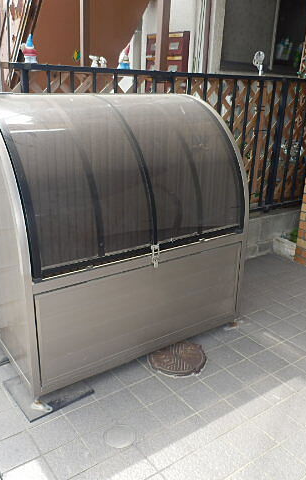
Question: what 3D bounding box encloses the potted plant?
[{"bbox_3d":[1.151,-0.007,3.546,0.300,0.230,0.220,-12,23,-33],"label":"potted plant"}]

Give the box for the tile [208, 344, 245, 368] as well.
[{"bbox_3d":[0.356,0.580,2.189,0.147,0.012,0.147,-12,24,-34],"label":"tile"}]

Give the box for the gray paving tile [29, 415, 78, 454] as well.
[{"bbox_3d":[-0.378,0.741,1.688,0.147,0.012,0.147,-12,24,-34],"label":"gray paving tile"}]

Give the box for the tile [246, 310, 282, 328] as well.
[{"bbox_3d":[0.642,0.461,2.554,0.146,0.016,0.146,-13,23,-33],"label":"tile"}]

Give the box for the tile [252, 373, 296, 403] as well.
[{"bbox_3d":[0.529,0.668,1.969,0.147,0.020,0.147,-12,23,-33],"label":"tile"}]

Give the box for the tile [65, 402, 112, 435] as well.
[{"bbox_3d":[-0.257,0.720,1.788,0.147,0.020,0.147,-12,23,-33],"label":"tile"}]

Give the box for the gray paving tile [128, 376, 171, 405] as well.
[{"bbox_3d":[-0.012,0.666,1.952,0.147,0.020,0.147,-12,23,-33],"label":"gray paving tile"}]

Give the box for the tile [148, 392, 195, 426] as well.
[{"bbox_3d":[0.075,0.707,1.837,0.145,0.015,0.145,-13,24,-33],"label":"tile"}]

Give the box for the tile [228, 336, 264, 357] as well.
[{"bbox_3d":[0.475,0.552,2.273,0.147,0.012,0.147,-12,24,-34],"label":"tile"}]

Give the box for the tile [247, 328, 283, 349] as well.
[{"bbox_3d":[0.604,0.529,2.358,0.146,0.016,0.146,-13,23,-33],"label":"tile"}]

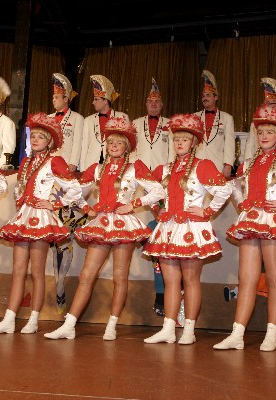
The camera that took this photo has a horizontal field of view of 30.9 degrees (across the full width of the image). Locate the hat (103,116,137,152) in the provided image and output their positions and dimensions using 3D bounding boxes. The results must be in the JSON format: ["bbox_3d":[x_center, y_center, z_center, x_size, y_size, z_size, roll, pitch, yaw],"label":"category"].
[{"bbox_3d":[-0.138,-0.487,3.720,0.260,0.210,0.290,0,-13,22],"label":"hat"}]

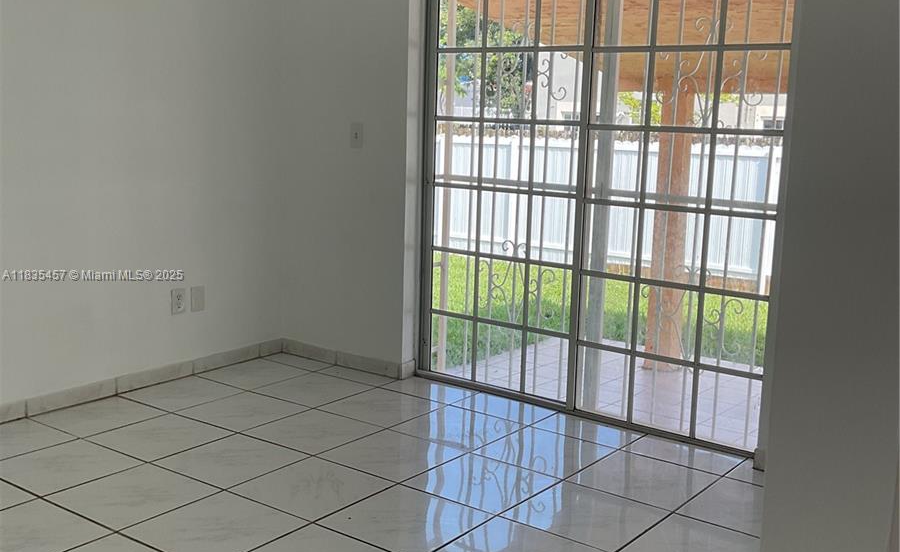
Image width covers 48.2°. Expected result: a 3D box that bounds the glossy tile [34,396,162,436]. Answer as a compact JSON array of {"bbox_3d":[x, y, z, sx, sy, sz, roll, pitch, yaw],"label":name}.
[{"bbox_3d":[-1.570,0.627,4.525,0.398,0.010,0.448,9,13,36],"label":"glossy tile"}]

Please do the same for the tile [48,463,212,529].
[{"bbox_3d":[-1.130,0.785,3.599,0.440,0.012,0.440,9,13,36],"label":"tile"}]

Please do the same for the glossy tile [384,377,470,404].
[{"bbox_3d":[-0.098,0.568,4.936,0.440,0.012,0.265,9,13,36],"label":"glossy tile"}]

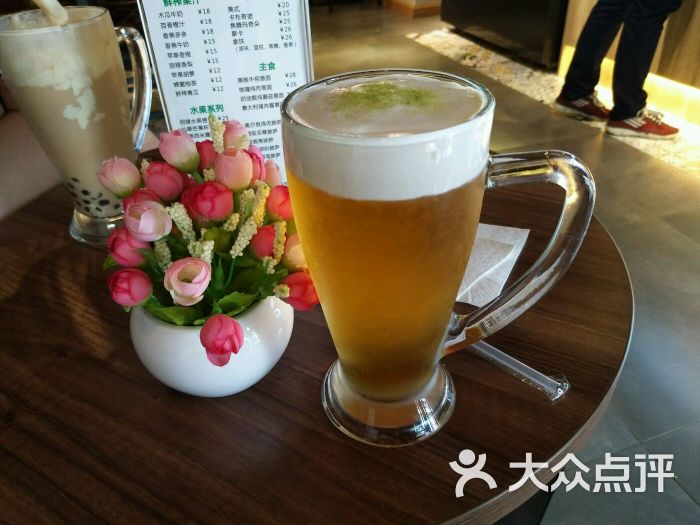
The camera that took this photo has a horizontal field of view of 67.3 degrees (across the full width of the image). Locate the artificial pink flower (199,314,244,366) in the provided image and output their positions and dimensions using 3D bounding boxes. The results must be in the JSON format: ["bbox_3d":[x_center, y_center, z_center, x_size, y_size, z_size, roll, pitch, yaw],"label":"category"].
[{"bbox_3d":[-0.067,0.041,0.274,0.023,0.023,0.026,-3,77,0],"label":"artificial pink flower"}]

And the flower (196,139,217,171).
[{"bbox_3d":[-0.083,-0.061,0.303,0.021,0.022,0.021,-7,30,0],"label":"flower"}]

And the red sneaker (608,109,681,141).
[{"bbox_3d":[1.343,-0.632,2.394,0.290,0.106,0.105,10,37,19],"label":"red sneaker"}]

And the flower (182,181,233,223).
[{"bbox_3d":[-0.073,-0.031,0.268,0.024,0.022,0.023,-11,5,-11],"label":"flower"}]

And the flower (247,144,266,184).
[{"bbox_3d":[-0.058,-0.056,0.305,0.021,0.023,0.022,29,11,36],"label":"flower"}]

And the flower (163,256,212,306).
[{"bbox_3d":[-0.084,0.010,0.271,0.025,0.024,0.024,-1,15,3],"label":"flower"}]

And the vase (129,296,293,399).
[{"bbox_3d":[-0.085,0.041,0.337,0.100,0.072,0.100,-3,36,0],"label":"vase"}]

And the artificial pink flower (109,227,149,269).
[{"bbox_3d":[-0.122,-0.008,0.289,0.023,0.022,0.022,31,20,-34],"label":"artificial pink flower"}]

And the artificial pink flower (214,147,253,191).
[{"bbox_3d":[-0.064,-0.051,0.288,0.021,0.023,0.021,0,30,0],"label":"artificial pink flower"}]

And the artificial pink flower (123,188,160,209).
[{"bbox_3d":[-0.114,-0.031,0.289,0.022,0.023,0.022,-20,30,22],"label":"artificial pink flower"}]

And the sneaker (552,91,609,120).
[{"bbox_3d":[1.188,-0.802,2.645,0.105,0.106,0.290,-30,42,-33],"label":"sneaker"}]

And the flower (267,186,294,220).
[{"bbox_3d":[-0.038,-0.034,0.302,0.023,0.022,0.022,-44,37,12],"label":"flower"}]

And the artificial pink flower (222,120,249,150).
[{"bbox_3d":[-0.068,-0.074,0.313,0.020,0.023,0.021,13,3,21],"label":"artificial pink flower"}]

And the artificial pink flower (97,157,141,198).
[{"bbox_3d":[-0.125,-0.046,0.284,0.023,0.024,0.023,-20,28,27],"label":"artificial pink flower"}]

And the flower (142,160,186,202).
[{"bbox_3d":[-0.101,-0.044,0.286,0.022,0.022,0.022,-20,29,0],"label":"flower"}]

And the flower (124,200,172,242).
[{"bbox_3d":[-0.106,-0.022,0.277,0.024,0.021,0.023,-25,34,0],"label":"flower"}]

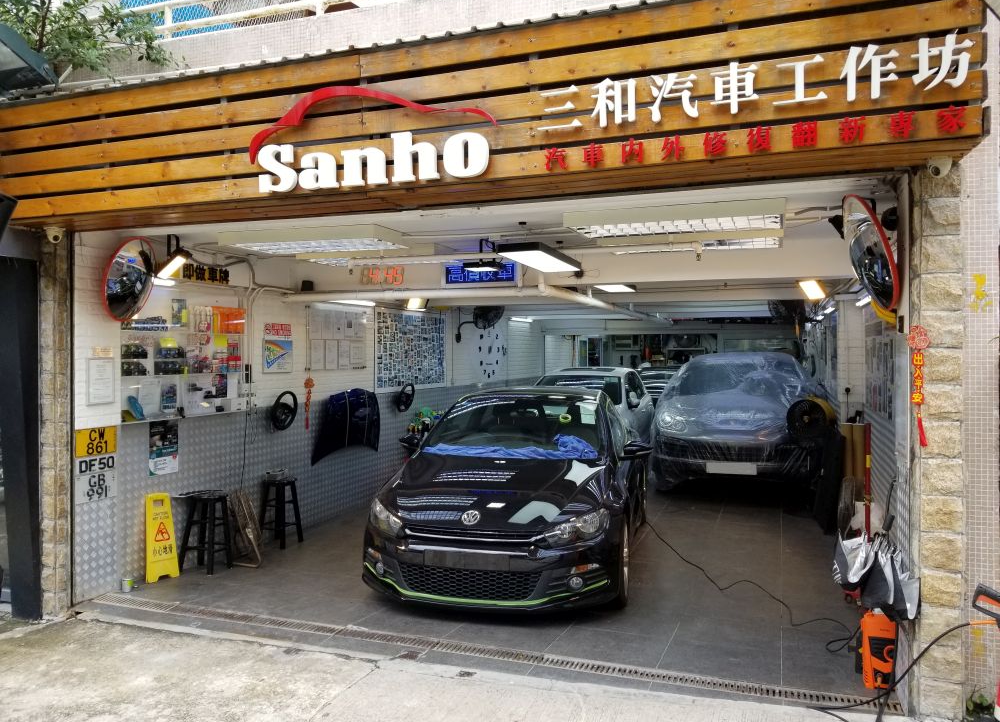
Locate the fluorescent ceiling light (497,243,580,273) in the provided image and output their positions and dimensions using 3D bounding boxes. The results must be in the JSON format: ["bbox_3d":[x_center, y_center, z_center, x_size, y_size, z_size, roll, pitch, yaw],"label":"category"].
[{"bbox_3d":[0.321,-0.739,5.450,0.297,0.056,1.205,0,1,19],"label":"fluorescent ceiling light"}]

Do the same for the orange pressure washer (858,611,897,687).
[{"bbox_3d":[1.908,1.427,3.814,0.180,0.390,0.200,0,1,17],"label":"orange pressure washer"}]

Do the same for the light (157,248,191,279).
[{"bbox_3d":[-2.318,-0.702,5.350,0.220,0.080,0.230,-45,3,-4],"label":"light"}]

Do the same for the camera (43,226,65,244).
[{"bbox_3d":[-2.817,-0.792,4.750,0.120,0.105,0.120,-1,1,-37],"label":"camera"}]

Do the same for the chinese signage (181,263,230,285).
[{"bbox_3d":[-2.388,-0.708,6.100,0.030,0.150,0.580,0,1,20],"label":"chinese signage"}]

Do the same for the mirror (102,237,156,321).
[{"bbox_3d":[-2.501,-0.554,5.128,0.110,0.600,0.600,17,2,5],"label":"mirror"}]

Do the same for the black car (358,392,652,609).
[{"bbox_3d":[0.254,0.938,6.389,1.900,1.400,4.250,0,0,13],"label":"black car"}]

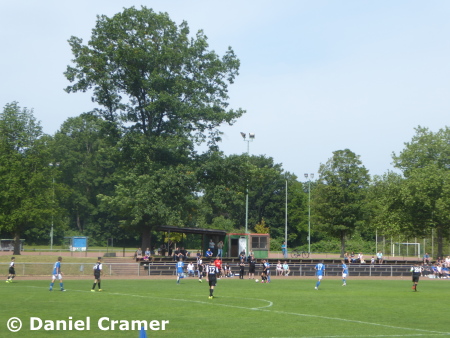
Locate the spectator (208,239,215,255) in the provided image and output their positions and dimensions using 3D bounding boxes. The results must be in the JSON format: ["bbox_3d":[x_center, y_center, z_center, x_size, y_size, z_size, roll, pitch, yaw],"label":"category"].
[{"bbox_3d":[-1.288,7.888,116.000,0.570,1.750,0.380,2,-4,-18],"label":"spectator"}]

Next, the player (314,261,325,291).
[{"bbox_3d":[5.530,6.244,68.500,0.600,1.730,0.600,-1,-4,18],"label":"player"}]

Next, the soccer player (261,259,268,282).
[{"bbox_3d":[2.858,7.437,85.362,0.550,1.690,0.500,-3,-5,45],"label":"soccer player"}]

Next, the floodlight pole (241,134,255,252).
[{"bbox_3d":[2.844,3.155,146.000,1.850,15.400,0.900,3,-5,-26],"label":"floodlight pole"}]

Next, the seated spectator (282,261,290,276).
[{"bbox_3d":[5.939,9.471,112.046,0.550,1.380,0.800,2,-4,-27],"label":"seated spectator"}]

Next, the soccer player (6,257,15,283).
[{"bbox_3d":[-14.808,7.023,81.000,0.650,1.750,0.500,2,-4,-17],"label":"soccer player"}]

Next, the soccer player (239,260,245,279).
[{"bbox_3d":[1.446,8.407,98.514,0.500,1.660,0.380,1,-4,-9],"label":"soccer player"}]

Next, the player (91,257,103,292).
[{"bbox_3d":[-6.484,5.349,59.300,0.520,1.740,0.520,5,-6,-45],"label":"player"}]

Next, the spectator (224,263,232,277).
[{"bbox_3d":[0.374,9.082,105.155,0.550,1.180,0.750,2,-4,-27],"label":"spectator"}]

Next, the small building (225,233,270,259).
[{"bbox_3d":[2.164,8.070,122.983,4.600,2.510,2.000,2,-4,-26],"label":"small building"}]

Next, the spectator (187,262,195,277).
[{"bbox_3d":[-2.989,8.783,102.000,0.600,1.270,0.750,2,-4,-14],"label":"spectator"}]

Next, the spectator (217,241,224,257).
[{"bbox_3d":[-0.443,8.399,123.058,0.550,1.740,0.450,3,-5,-37],"label":"spectator"}]

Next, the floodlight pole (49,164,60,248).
[{"bbox_3d":[-29.929,6.637,205.000,1.900,15.400,0.900,3,-5,-26],"label":"floodlight pole"}]

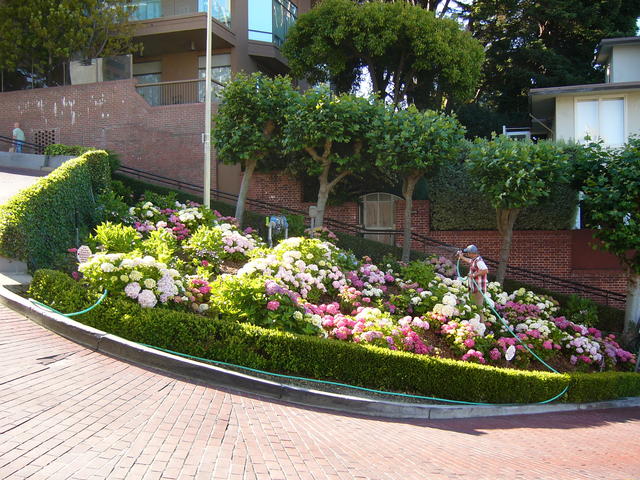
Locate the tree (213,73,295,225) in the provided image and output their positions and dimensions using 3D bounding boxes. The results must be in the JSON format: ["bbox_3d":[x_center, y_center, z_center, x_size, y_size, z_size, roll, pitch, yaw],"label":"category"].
[{"bbox_3d":[-1.726,-2.350,16.800,2.130,4.000,2.100,0,0,0],"label":"tree"}]

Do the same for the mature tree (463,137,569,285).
[{"bbox_3d":[4.578,-0.672,15.000,2.360,3.550,2.200,0,0,17],"label":"mature tree"}]

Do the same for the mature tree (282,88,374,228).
[{"bbox_3d":[0.188,-1.978,16.200,2.250,3.630,2.200,0,0,0],"label":"mature tree"}]

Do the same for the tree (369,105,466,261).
[{"bbox_3d":[2.350,-1.362,15.600,2.360,3.810,2.200,0,0,17],"label":"tree"}]

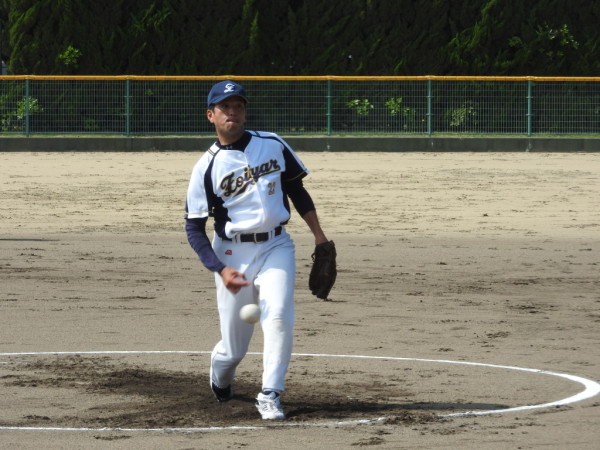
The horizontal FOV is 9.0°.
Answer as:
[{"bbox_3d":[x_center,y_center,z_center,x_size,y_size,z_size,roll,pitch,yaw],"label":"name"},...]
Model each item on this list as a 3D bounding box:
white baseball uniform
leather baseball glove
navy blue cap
[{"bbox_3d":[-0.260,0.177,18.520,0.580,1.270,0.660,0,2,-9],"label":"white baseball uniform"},{"bbox_3d":[0.109,0.217,18.420,0.140,0.285,0.190,1,3,30],"label":"leather baseball glove"},{"bbox_3d":[-0.349,-0.635,18.420,0.180,0.125,0.260,-3,-3,-21],"label":"navy blue cap"}]

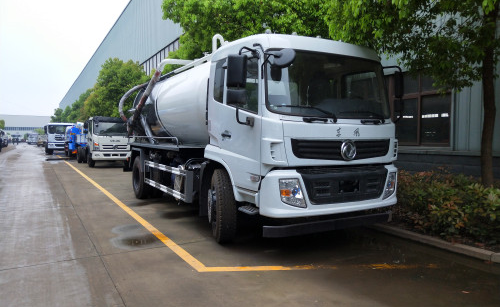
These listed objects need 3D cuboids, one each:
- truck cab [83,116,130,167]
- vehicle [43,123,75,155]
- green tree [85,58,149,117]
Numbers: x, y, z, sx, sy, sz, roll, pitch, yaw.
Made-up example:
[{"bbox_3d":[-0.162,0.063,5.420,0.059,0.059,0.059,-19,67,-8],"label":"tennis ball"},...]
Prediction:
[{"bbox_3d":[-8.156,-0.633,20.526,2.200,2.550,5.900,-1,3,-30],"label":"truck cab"},{"bbox_3d":[-17.868,-1.363,34.351,2.500,2.800,7.800,-1,3,-30],"label":"vehicle"},{"bbox_3d":[-11.646,-4.034,31.354,5.500,8.400,5.500,-1,3,-30],"label":"green tree"}]

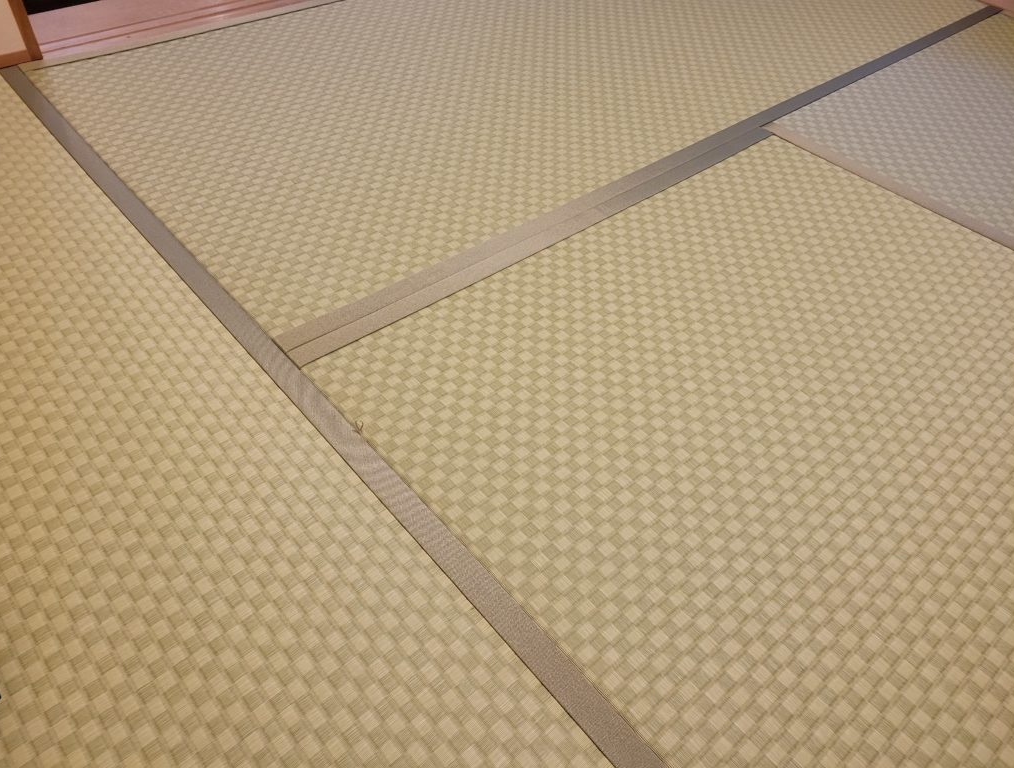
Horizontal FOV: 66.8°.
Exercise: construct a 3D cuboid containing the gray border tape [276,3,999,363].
[{"bbox_3d":[0.429,-0.430,1.275,1.780,0.008,0.061,-31,55,-29],"label":"gray border tape"}]

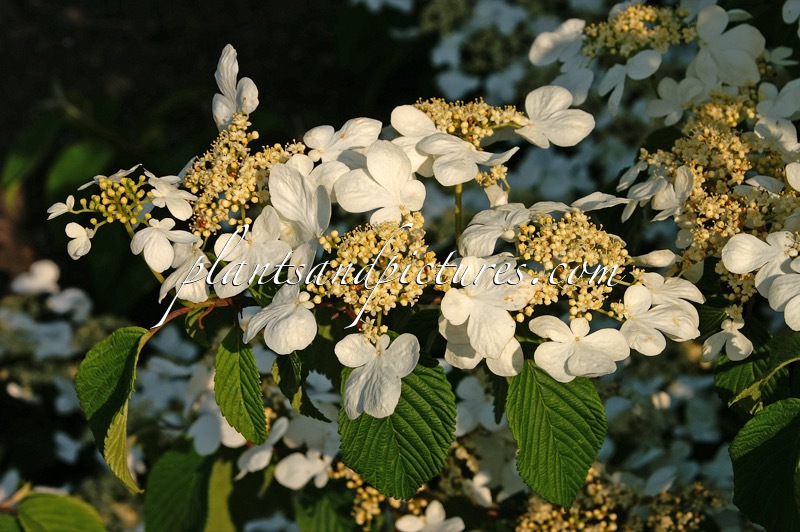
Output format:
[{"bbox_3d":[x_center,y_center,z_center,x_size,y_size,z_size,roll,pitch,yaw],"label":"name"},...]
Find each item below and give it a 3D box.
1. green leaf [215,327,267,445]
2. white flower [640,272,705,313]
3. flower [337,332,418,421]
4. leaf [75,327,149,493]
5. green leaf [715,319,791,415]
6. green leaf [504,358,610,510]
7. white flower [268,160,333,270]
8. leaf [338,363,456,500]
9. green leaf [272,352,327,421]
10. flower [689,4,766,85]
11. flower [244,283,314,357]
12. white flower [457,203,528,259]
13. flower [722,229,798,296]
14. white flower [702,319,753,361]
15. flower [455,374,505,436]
[{"bbox_3d":[-0.069,0.051,0.860,0.020,0.051,0.012,-13,-15,15],"label":"green leaf"},{"bbox_3d":[0.117,0.011,0.860,0.027,0.017,0.012,-11,-25,-12],"label":"white flower"},{"bbox_3d":[-0.010,0.049,0.890,0.038,0.038,0.012,0,-14,0],"label":"flower"},{"bbox_3d":[-0.130,0.065,0.900,0.030,0.073,0.022,-2,-12,18],"label":"leaf"},{"bbox_3d":[0.164,0.047,0.930,0.037,0.046,0.020,0,-21,6],"label":"green leaf"},{"bbox_3d":[0.066,0.070,0.850,0.041,0.065,0.013,-12,-11,-3],"label":"green leaf"},{"bbox_3d":[-0.040,-0.020,0.795,0.025,0.043,0.018,-11,-6,-32],"label":"white flower"},{"bbox_3d":[-0.001,0.072,0.905,0.052,0.068,0.016,-3,-13,-1],"label":"leaf"},{"bbox_3d":[-0.046,0.056,0.915,0.026,0.033,0.016,0,-15,6],"label":"green leaf"},{"bbox_3d":[0.161,-0.108,0.980,0.036,0.039,0.014,0,-17,9],"label":"flower"},{"bbox_3d":[-0.048,0.021,0.790,0.030,0.030,0.015,-6,-22,-18],"label":"flower"},{"bbox_3d":[0.038,-0.014,0.800,0.031,0.022,0.015,-10,-27,-30],"label":"white flower"},{"bbox_3d":[0.151,0.000,0.840,0.034,0.029,0.014,0,-12,9],"label":"flower"},{"bbox_3d":[0.142,0.032,0.870,0.021,0.018,0.011,0,-6,-6],"label":"white flower"},{"bbox_3d":[0.043,0.079,1.120,0.031,0.034,0.012,0,-18,-3],"label":"flower"}]

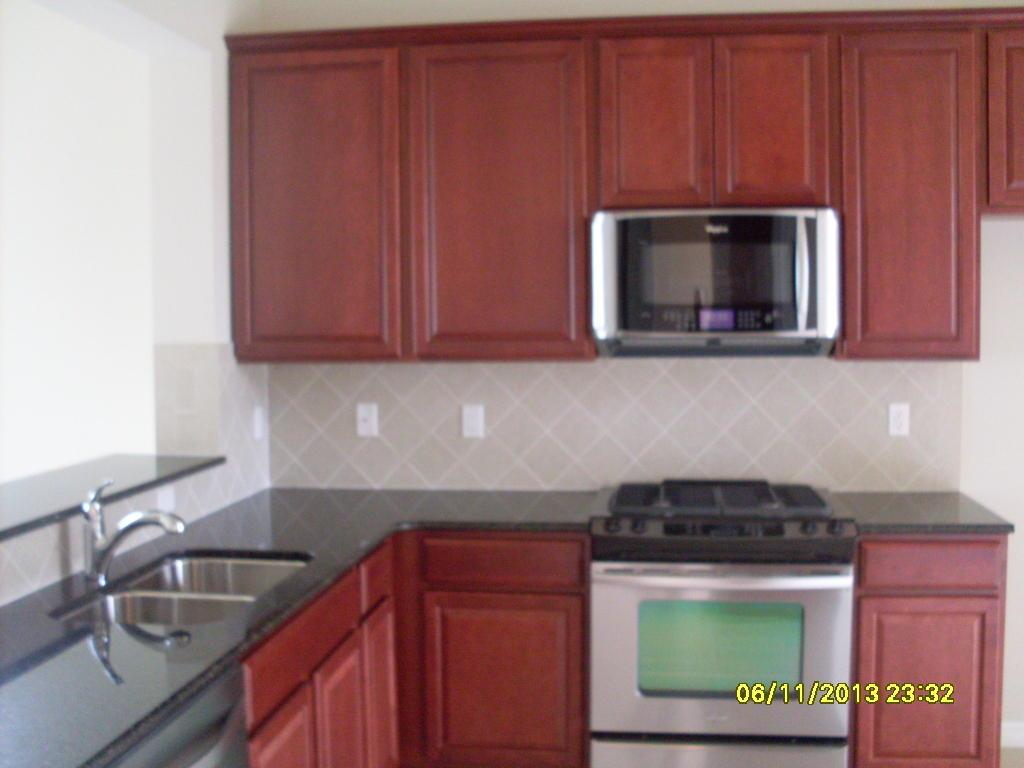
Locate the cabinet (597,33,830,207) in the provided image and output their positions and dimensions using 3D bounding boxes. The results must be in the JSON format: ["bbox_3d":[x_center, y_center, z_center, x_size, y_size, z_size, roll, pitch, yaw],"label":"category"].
[{"bbox_3d":[0.652,-0.828,3.687,0.751,0.558,0.326,0,3,7],"label":"cabinet"}]

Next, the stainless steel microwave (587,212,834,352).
[{"bbox_3d":[0.652,-0.322,3.668,0.757,0.452,0.417,0,3,7],"label":"stainless steel microwave"}]

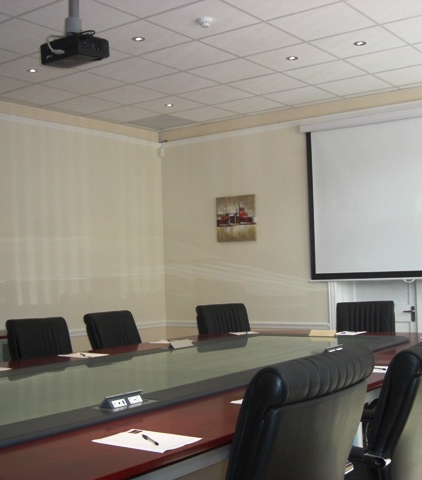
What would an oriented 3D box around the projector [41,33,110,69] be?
[{"bbox_3d":[-0.686,-0.947,3.547,0.300,0.098,0.210,-4,-3,40],"label":"projector"}]

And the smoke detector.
[{"bbox_3d":[-0.037,-1.478,4.768,0.103,0.053,0.103,-2,-2,0],"label":"smoke detector"}]

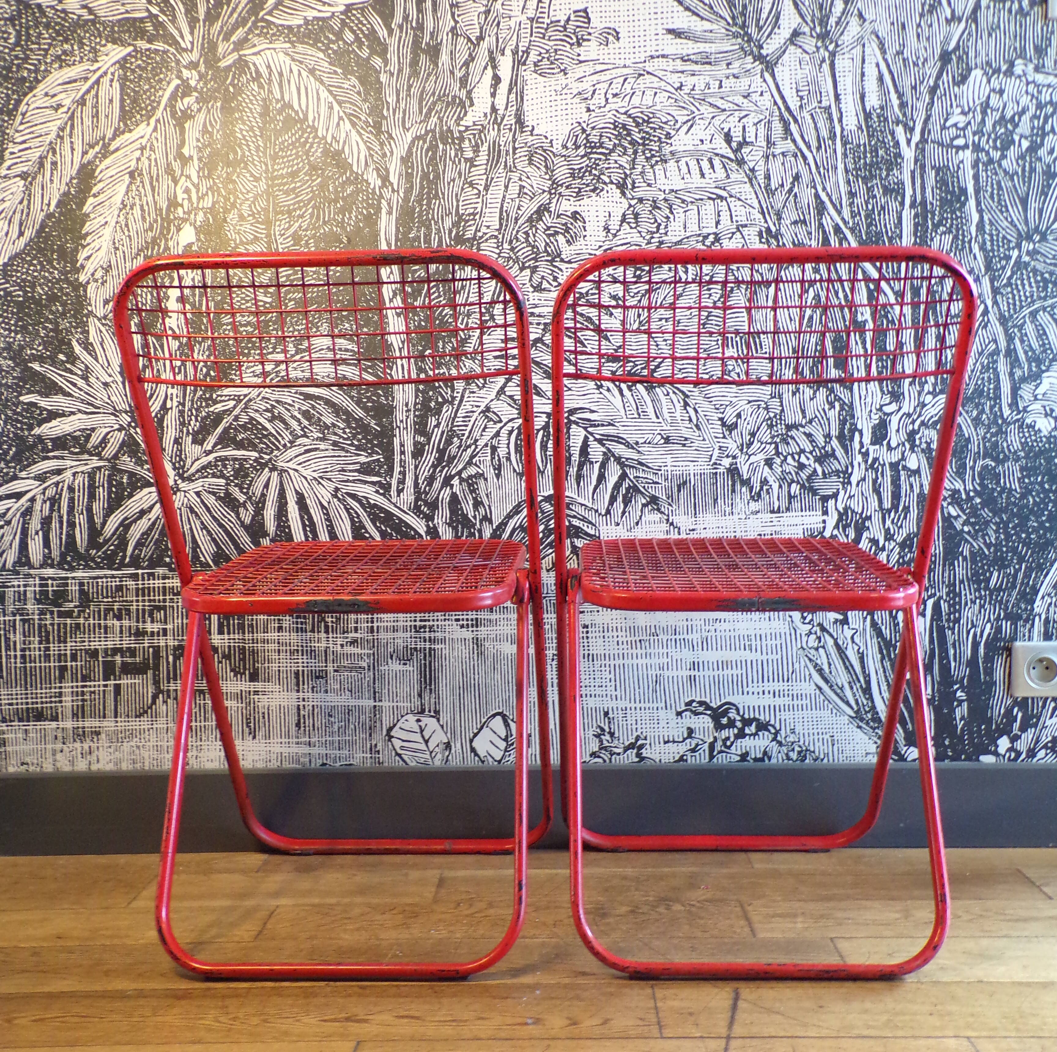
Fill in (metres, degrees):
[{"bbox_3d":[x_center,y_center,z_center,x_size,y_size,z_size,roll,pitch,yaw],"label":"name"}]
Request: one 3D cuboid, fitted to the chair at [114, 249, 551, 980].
[{"bbox_3d":[-0.203,0.097,1.416,0.448,0.782,0.471,0,3,4],"label":"chair"}]

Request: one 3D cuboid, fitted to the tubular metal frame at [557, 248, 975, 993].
[{"bbox_3d":[0.257,0.092,1.409,0.448,0.782,0.471,-1,3,2],"label":"tubular metal frame"}]

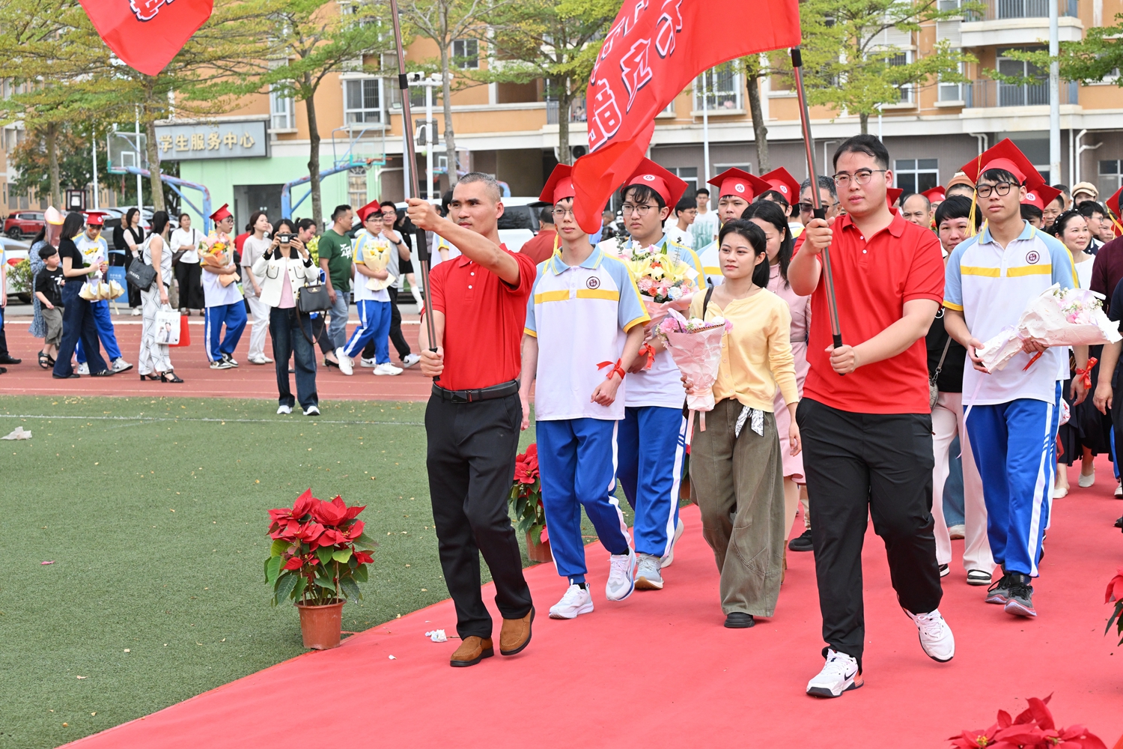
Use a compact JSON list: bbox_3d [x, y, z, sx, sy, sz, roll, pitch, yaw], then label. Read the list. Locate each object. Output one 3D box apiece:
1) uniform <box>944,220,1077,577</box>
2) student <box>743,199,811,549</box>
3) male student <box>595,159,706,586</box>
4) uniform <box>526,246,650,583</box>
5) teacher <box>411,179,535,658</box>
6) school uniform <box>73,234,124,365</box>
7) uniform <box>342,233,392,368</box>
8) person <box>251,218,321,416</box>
[{"bbox_3d":[1.725,0.091,8.375,0.500,1.370,0.370,0,5,13],"label":"uniform"},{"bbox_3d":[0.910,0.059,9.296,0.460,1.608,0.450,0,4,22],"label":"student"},{"bbox_3d":[0.375,-0.013,9.341,0.500,1.780,0.450,0,5,18],"label":"male student"},{"bbox_3d":[0.086,0.162,8.749,0.530,1.348,0.420,0,4,16],"label":"uniform"},{"bbox_3d":[-0.330,0.158,7.559,0.490,1.740,0.600,1,5,24],"label":"teacher"},{"bbox_3d":[-4.885,-0.787,23.047,0.540,1.390,0.460,-5,5,-38],"label":"school uniform"},{"bbox_3d":[-2.053,-0.811,23.047,0.520,1.394,0.500,2,5,40],"label":"uniform"},{"bbox_3d":[-2.224,-0.469,17.657,0.580,1.600,0.460,-2,4,-7],"label":"person"}]

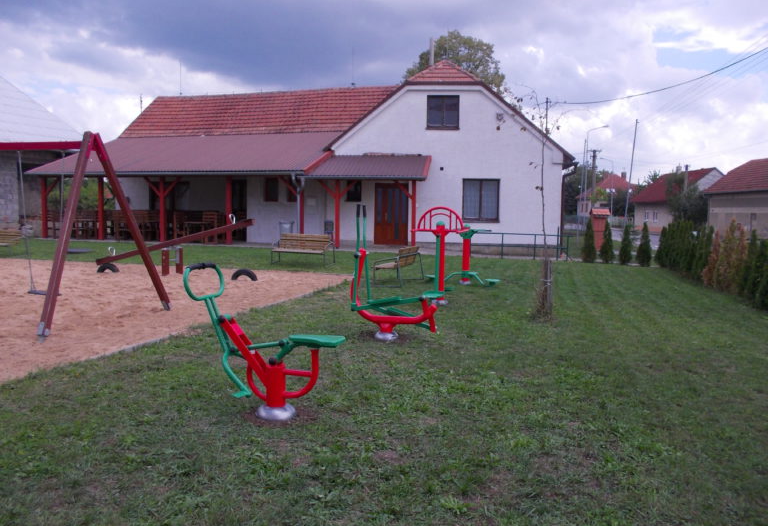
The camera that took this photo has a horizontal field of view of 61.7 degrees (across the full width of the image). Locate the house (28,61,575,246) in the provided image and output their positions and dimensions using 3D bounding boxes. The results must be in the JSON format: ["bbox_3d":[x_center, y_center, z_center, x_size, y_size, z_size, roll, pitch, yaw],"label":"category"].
[{"bbox_3d":[-2.832,-4.343,27.649,20.600,7.200,12.800,2,5,12],"label":"house"}]

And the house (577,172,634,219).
[{"bbox_3d":[31.636,-8.360,88.579,9.500,7.200,9.000,2,5,17],"label":"house"}]

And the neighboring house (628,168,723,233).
[{"bbox_3d":[31.002,-6.218,66.179,7.800,6.200,14.000,0,4,-6],"label":"neighboring house"}]

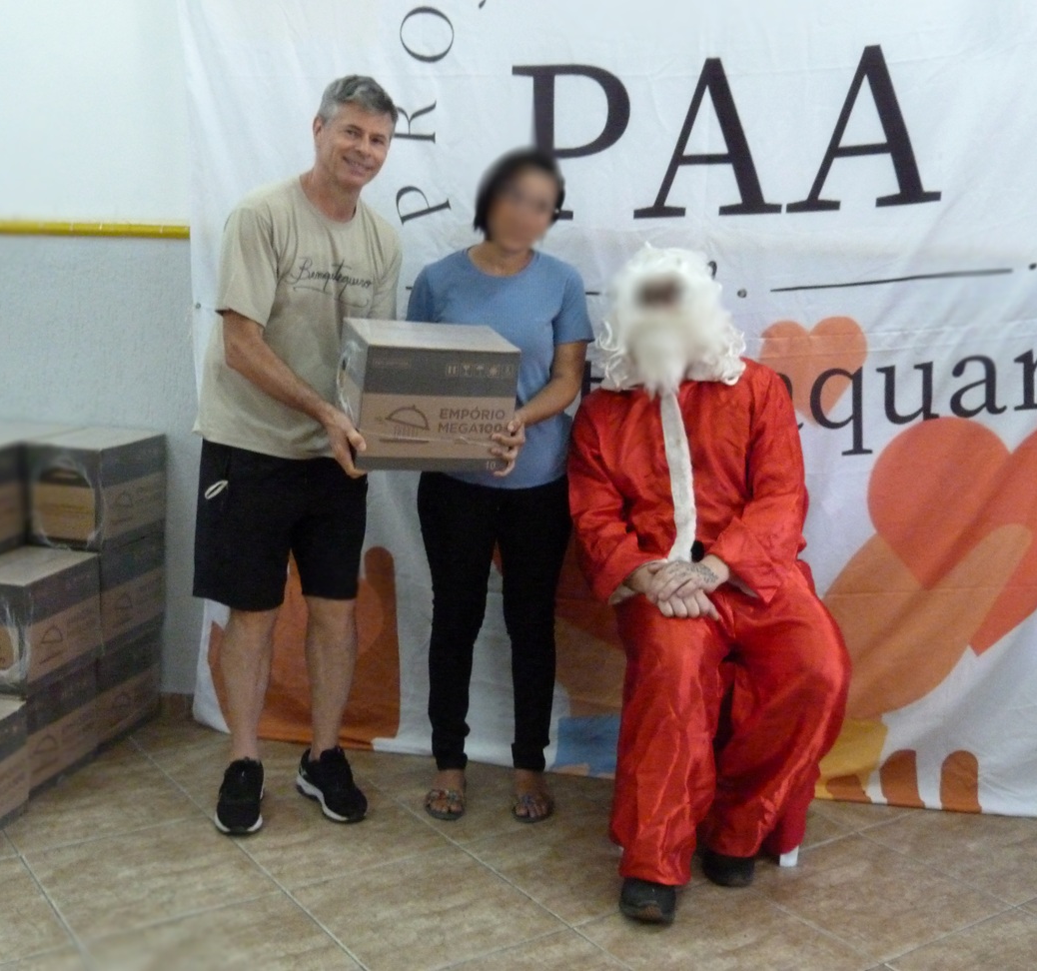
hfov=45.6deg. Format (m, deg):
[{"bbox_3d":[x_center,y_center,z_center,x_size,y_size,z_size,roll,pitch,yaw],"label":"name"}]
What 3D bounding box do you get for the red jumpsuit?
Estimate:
[{"bbox_3d":[0.410,0.266,2.893,0.595,1.065,0.610,3,9,2],"label":"red jumpsuit"}]

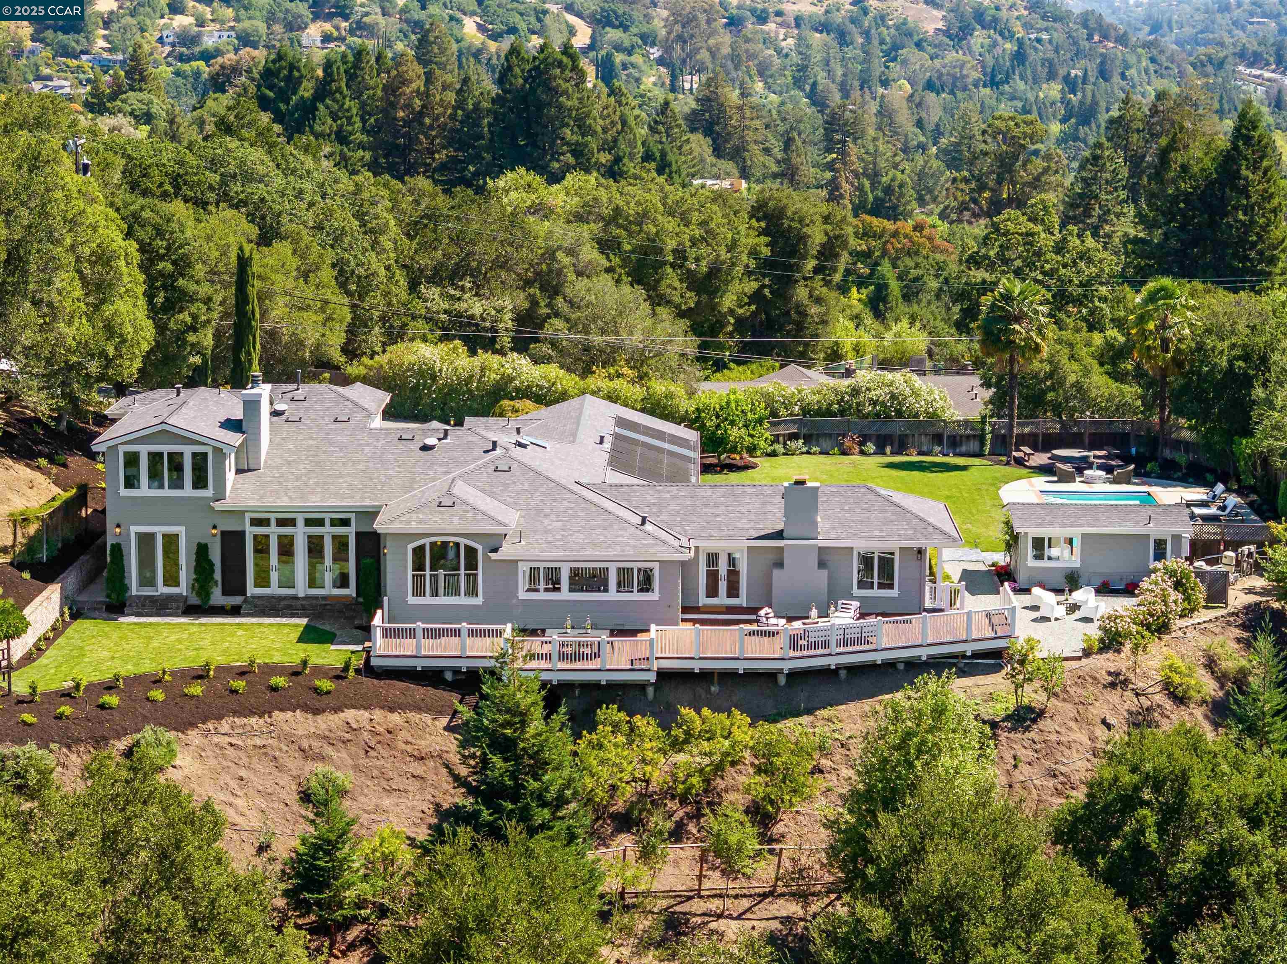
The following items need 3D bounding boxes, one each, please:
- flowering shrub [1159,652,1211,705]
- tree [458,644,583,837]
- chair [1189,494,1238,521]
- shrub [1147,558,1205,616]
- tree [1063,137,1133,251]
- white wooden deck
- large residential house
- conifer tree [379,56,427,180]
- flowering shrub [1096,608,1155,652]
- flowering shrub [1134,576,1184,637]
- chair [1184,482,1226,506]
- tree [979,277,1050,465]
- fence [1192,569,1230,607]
[{"bbox_3d":[19.592,7.067,94.057,1.750,1.550,1.600,0,11,1],"label":"flowering shrub"},{"bbox_3d":[-3.973,8.414,83.629,4.100,6.816,4.000,0,11,1],"label":"tree"},{"bbox_3d":[23.552,1.096,107.000,1.980,0.920,0.700,-1,11,-7],"label":"chair"},{"bbox_3d":[19.522,3.868,95.300,2.100,2.000,2.000,0,10,0],"label":"shrub"},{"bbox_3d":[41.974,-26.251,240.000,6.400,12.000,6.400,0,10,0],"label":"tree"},{"bbox_3d":[1.914,5.019,90.429,22.200,1.750,8.600,1,11,1],"label":"white wooden deck"},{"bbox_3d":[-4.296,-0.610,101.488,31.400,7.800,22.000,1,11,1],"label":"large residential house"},{"bbox_3d":[-23.605,-35.777,255.000,4.800,13.500,4.800,0,10,0],"label":"conifer tree"},{"bbox_3d":[17.543,5.287,94.504,2.000,1.450,1.750,0,11,1],"label":"flowering shrub"},{"bbox_3d":[19.234,4.528,96.881,1.750,2.050,1.700,0,11,1],"label":"flowering shrub"},{"bbox_3d":[25.879,0.567,119.788,2.000,0.950,0.750,0,11,1],"label":"chair"},{"bbox_3d":[18.437,-5.515,128.745,3.500,9.399,3.400,0,11,1],"label":"tree"},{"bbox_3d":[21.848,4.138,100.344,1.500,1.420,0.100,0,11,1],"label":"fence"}]

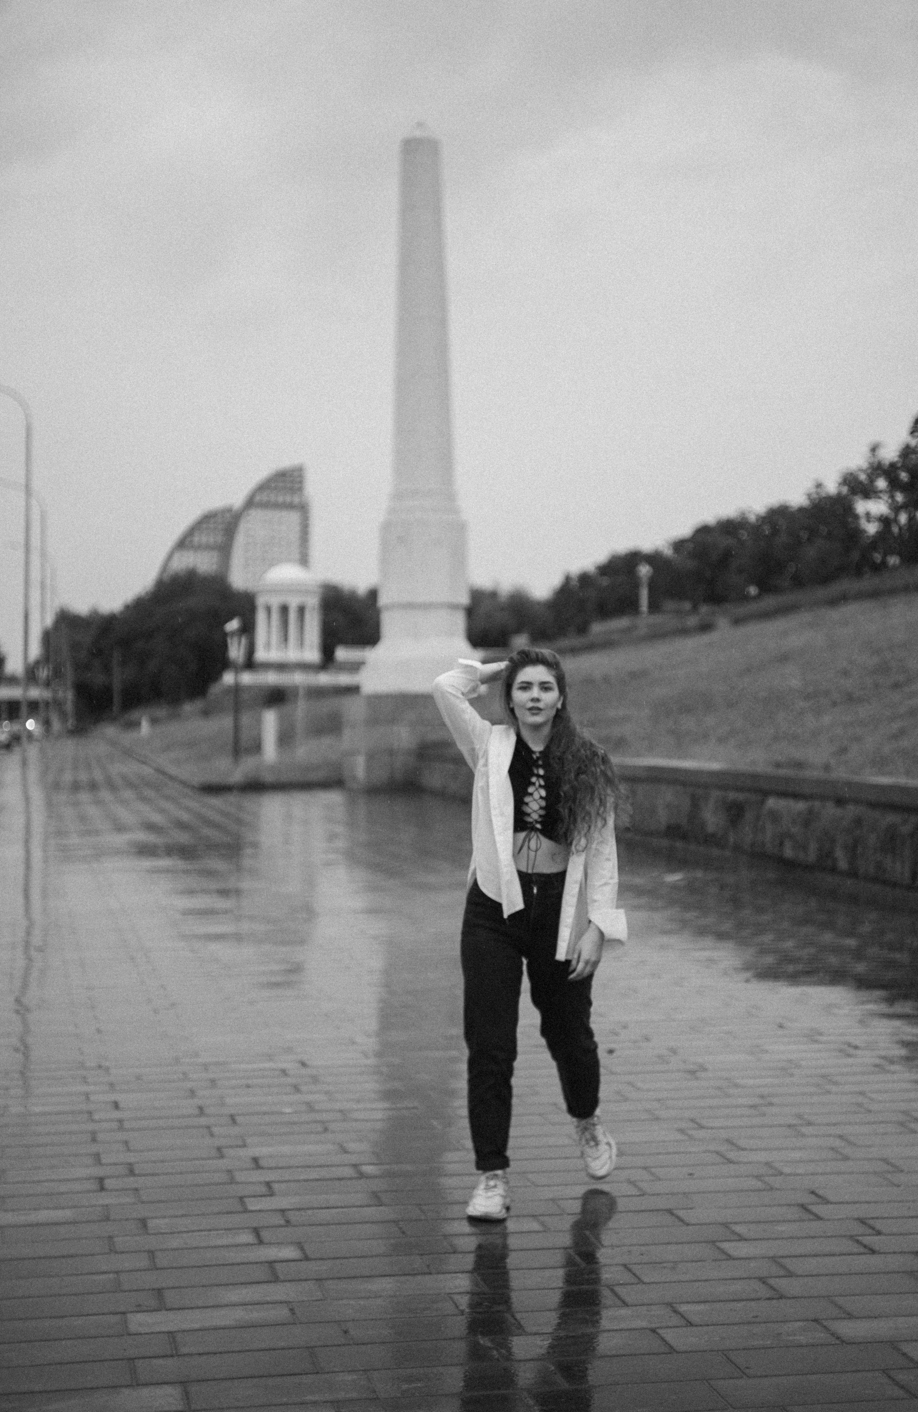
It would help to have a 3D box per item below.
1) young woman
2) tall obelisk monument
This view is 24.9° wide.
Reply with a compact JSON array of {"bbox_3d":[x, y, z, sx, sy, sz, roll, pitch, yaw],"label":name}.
[{"bbox_3d":[0.208,0.655,6.200,0.570,1.650,0.560,0,0,5],"label":"young woman"},{"bbox_3d":[-0.926,-6.663,46.500,2.350,12.800,2.350,0,0,-11],"label":"tall obelisk monument"}]

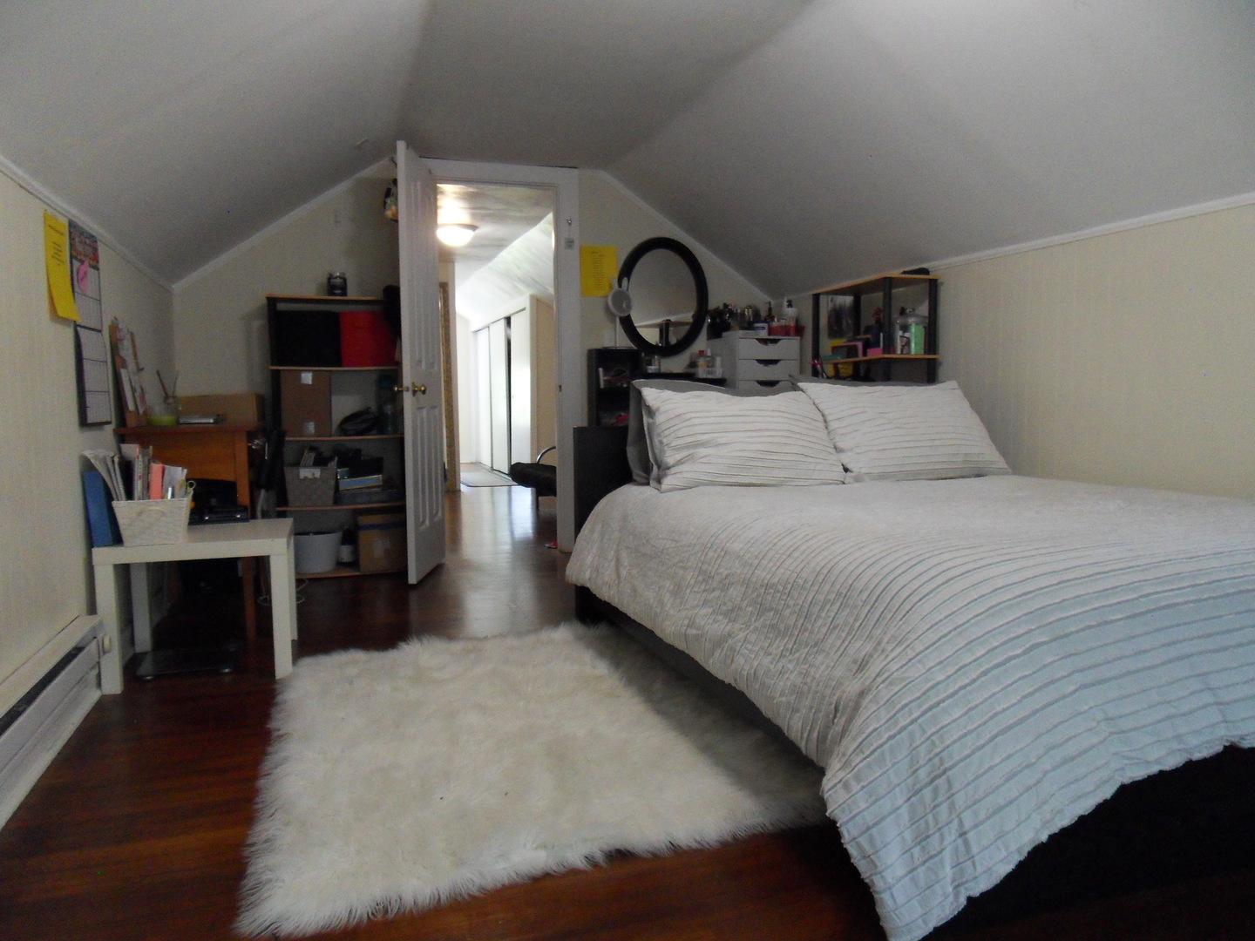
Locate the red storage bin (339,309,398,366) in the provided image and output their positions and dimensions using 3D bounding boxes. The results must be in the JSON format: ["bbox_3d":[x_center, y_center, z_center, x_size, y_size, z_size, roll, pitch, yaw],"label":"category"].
[{"bbox_3d":[-1.320,-0.661,4.420,0.265,0.270,0.270,-2,5,-19],"label":"red storage bin"}]

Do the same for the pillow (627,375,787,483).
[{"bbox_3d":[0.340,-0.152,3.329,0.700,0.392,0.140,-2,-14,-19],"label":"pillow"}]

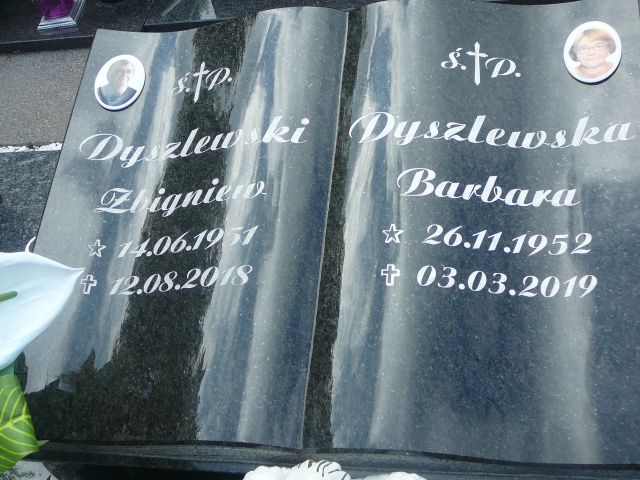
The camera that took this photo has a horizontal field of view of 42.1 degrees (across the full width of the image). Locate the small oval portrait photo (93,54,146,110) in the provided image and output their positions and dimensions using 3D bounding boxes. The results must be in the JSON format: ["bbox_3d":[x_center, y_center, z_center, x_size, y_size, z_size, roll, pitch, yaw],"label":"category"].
[{"bbox_3d":[-0.255,-0.201,1.060,0.063,0.008,0.085,4,64,3],"label":"small oval portrait photo"}]

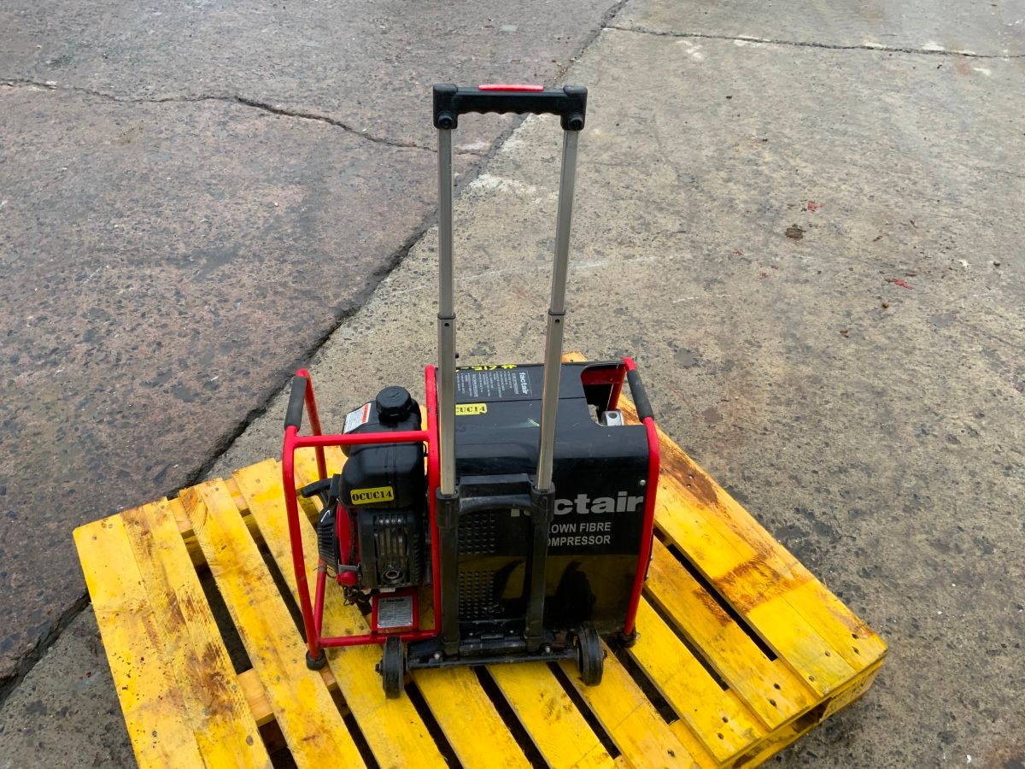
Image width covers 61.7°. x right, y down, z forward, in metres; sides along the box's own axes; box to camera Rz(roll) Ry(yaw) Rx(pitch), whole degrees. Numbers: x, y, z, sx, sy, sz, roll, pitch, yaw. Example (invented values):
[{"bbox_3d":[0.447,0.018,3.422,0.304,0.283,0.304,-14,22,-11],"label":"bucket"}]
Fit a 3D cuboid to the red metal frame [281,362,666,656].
[{"bbox_3d":[-0.074,0.194,1.492,0.575,0.450,0.352,-2,40,-5],"label":"red metal frame"}]

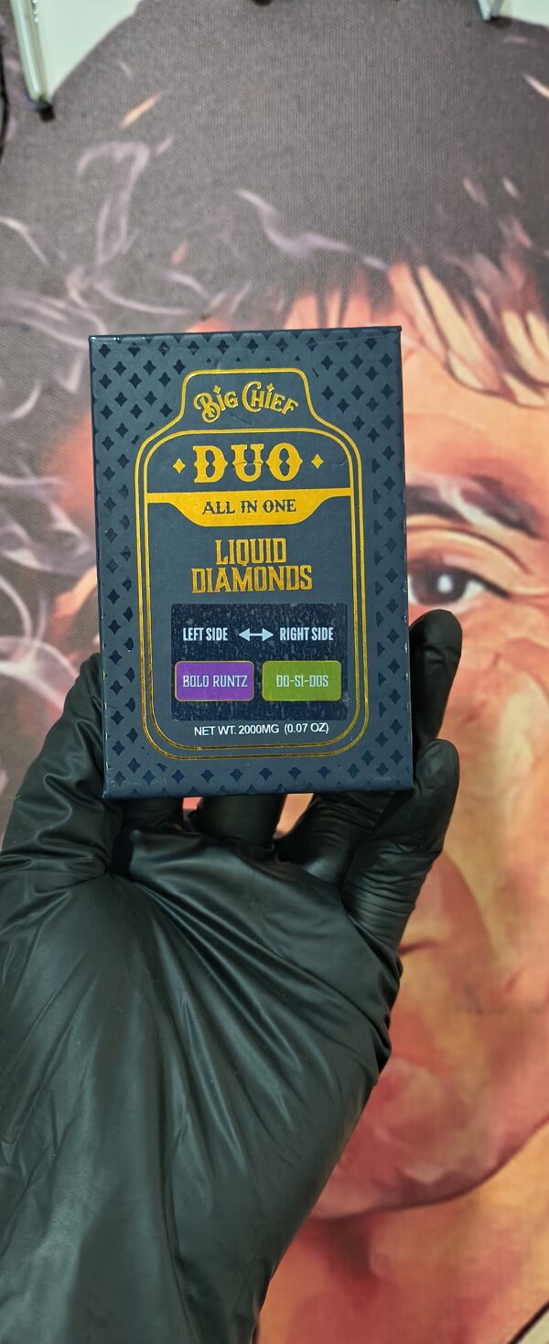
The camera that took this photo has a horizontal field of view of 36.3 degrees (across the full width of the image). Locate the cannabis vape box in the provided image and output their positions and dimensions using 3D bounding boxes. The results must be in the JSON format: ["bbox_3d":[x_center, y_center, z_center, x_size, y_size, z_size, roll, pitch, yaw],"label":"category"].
[{"bbox_3d":[-0.006,-0.028,0.229,0.080,0.024,0.119,-1,91,1],"label":"cannabis vape box"}]

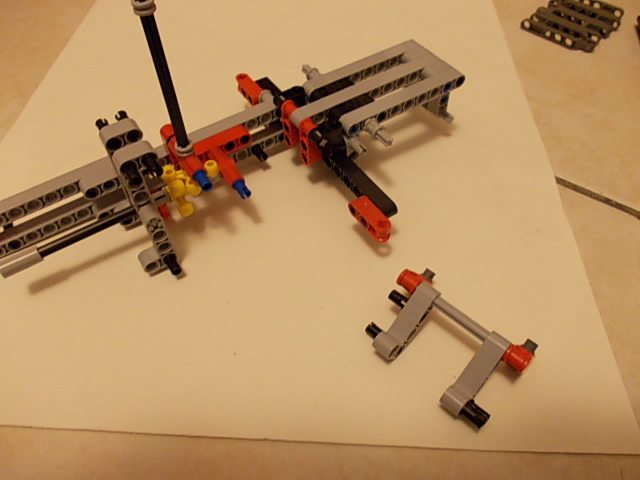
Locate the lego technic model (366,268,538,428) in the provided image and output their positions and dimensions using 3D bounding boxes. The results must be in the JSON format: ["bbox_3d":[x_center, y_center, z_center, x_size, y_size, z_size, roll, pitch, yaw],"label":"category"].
[{"bbox_3d":[0.050,0.038,0.202,0.057,0.024,0.045,37,61,26],"label":"lego technic model"}]

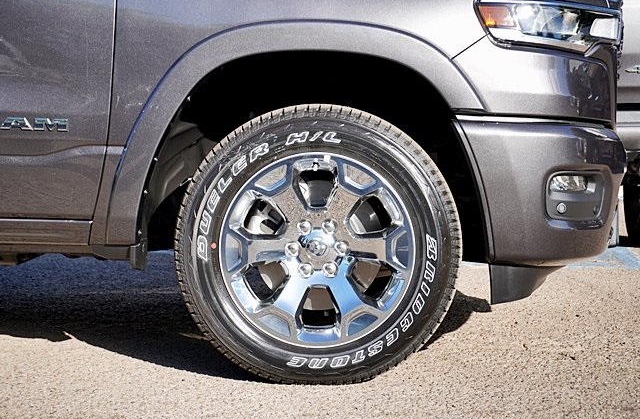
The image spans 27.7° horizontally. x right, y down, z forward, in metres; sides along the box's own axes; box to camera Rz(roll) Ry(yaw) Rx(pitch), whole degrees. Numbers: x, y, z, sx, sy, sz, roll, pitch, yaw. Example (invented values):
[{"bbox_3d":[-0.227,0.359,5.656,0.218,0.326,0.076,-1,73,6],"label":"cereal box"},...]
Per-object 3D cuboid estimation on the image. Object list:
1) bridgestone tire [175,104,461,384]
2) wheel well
[{"bbox_3d":[-0.004,0.091,3.699,0.810,0.790,0.280,1,4,2],"label":"bridgestone tire"},{"bbox_3d":[-0.004,-0.159,3.750,0.920,0.575,0.400,1,4,2],"label":"wheel well"}]

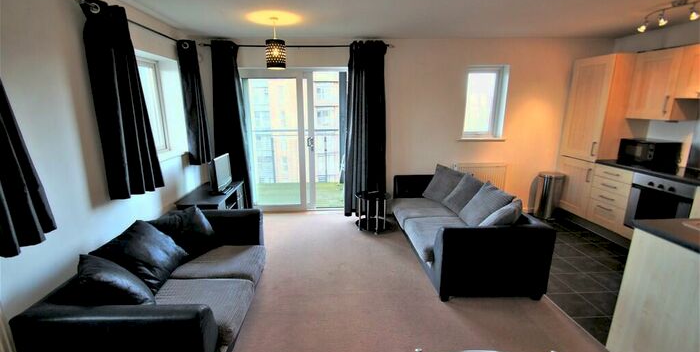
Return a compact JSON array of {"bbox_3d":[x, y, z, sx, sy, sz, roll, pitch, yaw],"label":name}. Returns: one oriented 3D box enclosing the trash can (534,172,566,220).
[{"bbox_3d":[2.843,0.285,4.161,0.280,0.640,0.290,0,14,0],"label":"trash can"}]

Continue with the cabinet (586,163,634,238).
[{"bbox_3d":[3.331,0.258,3.422,0.580,0.725,0.455,-1,14,-3],"label":"cabinet"}]

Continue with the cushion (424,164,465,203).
[{"bbox_3d":[1.168,0.135,3.558,0.150,0.480,0.500,23,4,-29],"label":"cushion"}]

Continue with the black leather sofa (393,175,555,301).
[{"bbox_3d":[1.135,0.497,3.267,0.880,0.650,1.920,-1,14,-3],"label":"black leather sofa"}]

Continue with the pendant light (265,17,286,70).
[{"bbox_3d":[-0.766,-1.361,3.014,0.200,0.475,0.200,-1,14,-3],"label":"pendant light"}]

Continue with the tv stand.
[{"bbox_3d":[-1.673,0.458,3.647,0.485,0.548,0.910,-1,14,-3],"label":"tv stand"}]

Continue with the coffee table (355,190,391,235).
[{"bbox_3d":[0.316,0.468,3.813,0.450,0.450,0.450,-1,14,-3],"label":"coffee table"}]

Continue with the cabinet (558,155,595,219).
[{"bbox_3d":[3.300,0.134,3.931,0.580,0.725,0.600,-1,14,-3],"label":"cabinet"}]

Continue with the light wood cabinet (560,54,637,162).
[{"bbox_3d":[3.299,-0.834,3.712,0.580,1.250,0.600,-1,14,-3],"label":"light wood cabinet"}]

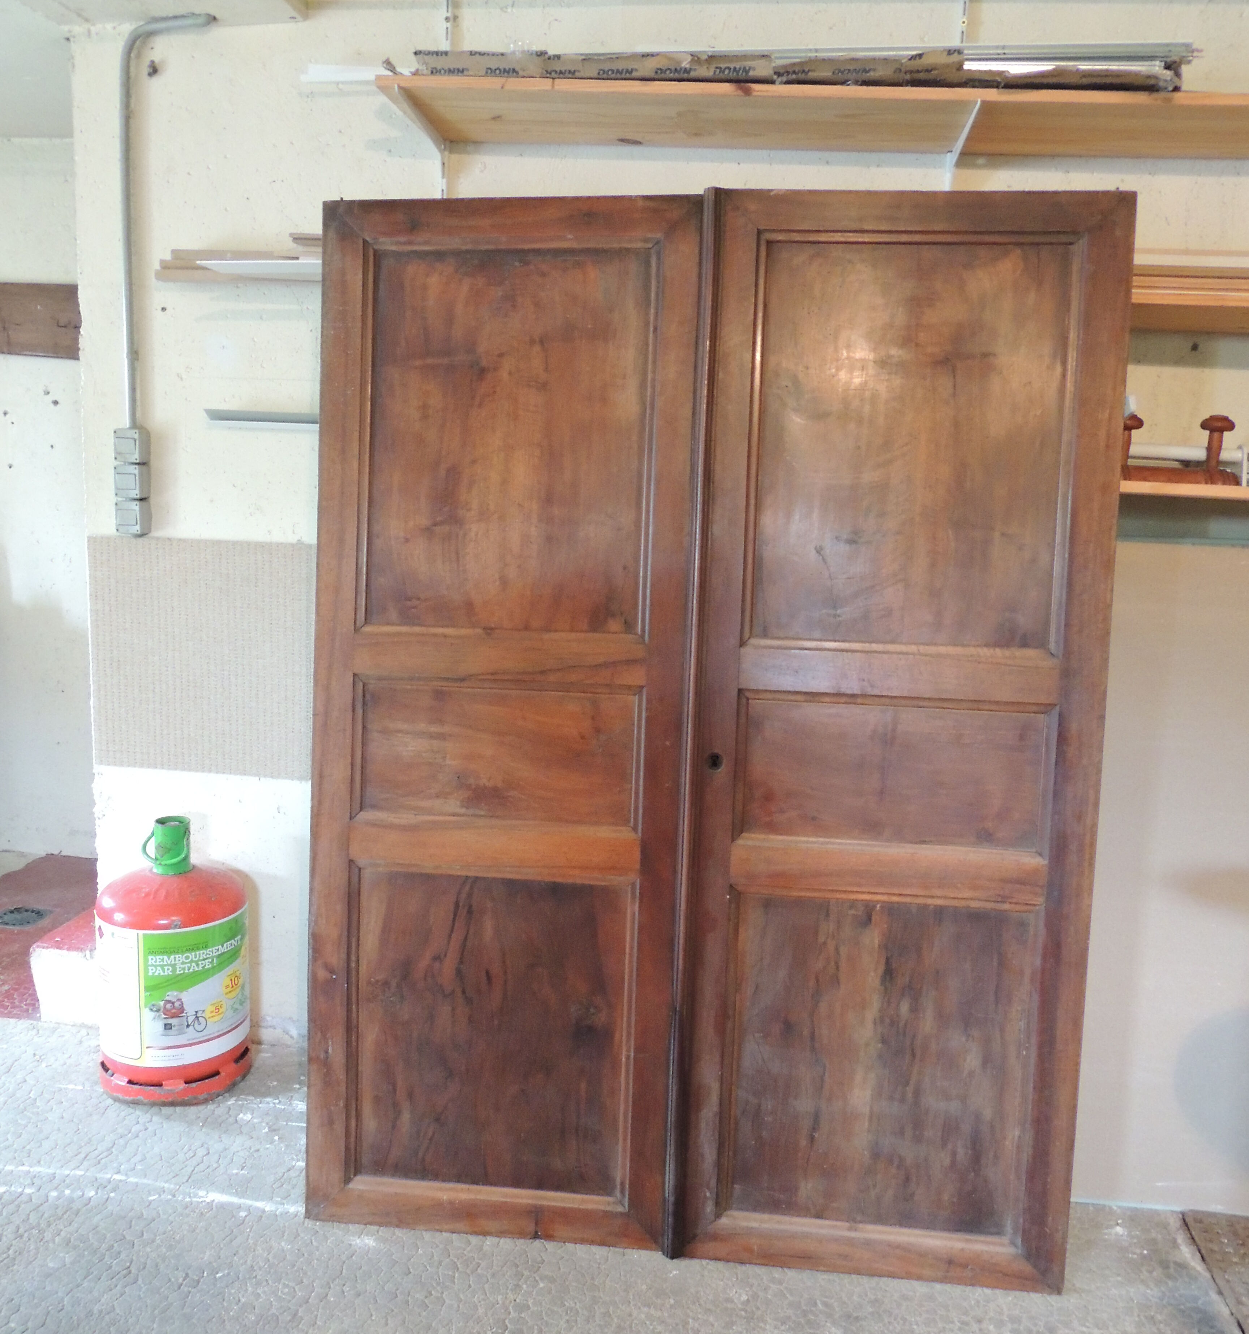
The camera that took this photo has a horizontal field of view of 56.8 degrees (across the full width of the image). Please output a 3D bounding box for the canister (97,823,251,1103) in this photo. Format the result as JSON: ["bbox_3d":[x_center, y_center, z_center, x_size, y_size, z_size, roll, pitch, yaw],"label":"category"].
[{"bbox_3d":[-0.958,0.597,2.466,0.310,0.556,0.310,-6,13,-41],"label":"canister"}]

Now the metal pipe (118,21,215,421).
[{"bbox_3d":[-0.931,-0.897,2.365,0.203,0.814,0.032,4,10,6],"label":"metal pipe"}]

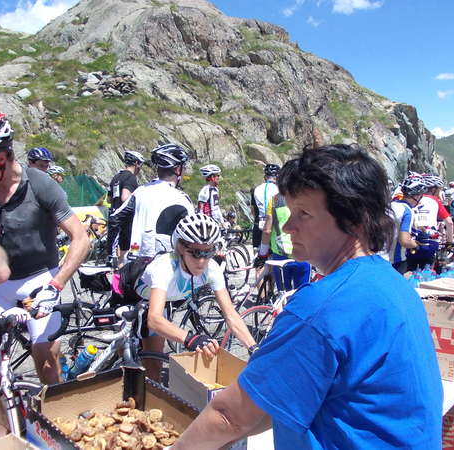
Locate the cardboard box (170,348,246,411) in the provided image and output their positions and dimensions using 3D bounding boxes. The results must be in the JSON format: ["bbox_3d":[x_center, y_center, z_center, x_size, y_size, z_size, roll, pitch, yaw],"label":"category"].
[{"bbox_3d":[-0.056,0.624,1.802,0.206,0.200,0.332,-1,7,-29],"label":"cardboard box"}]

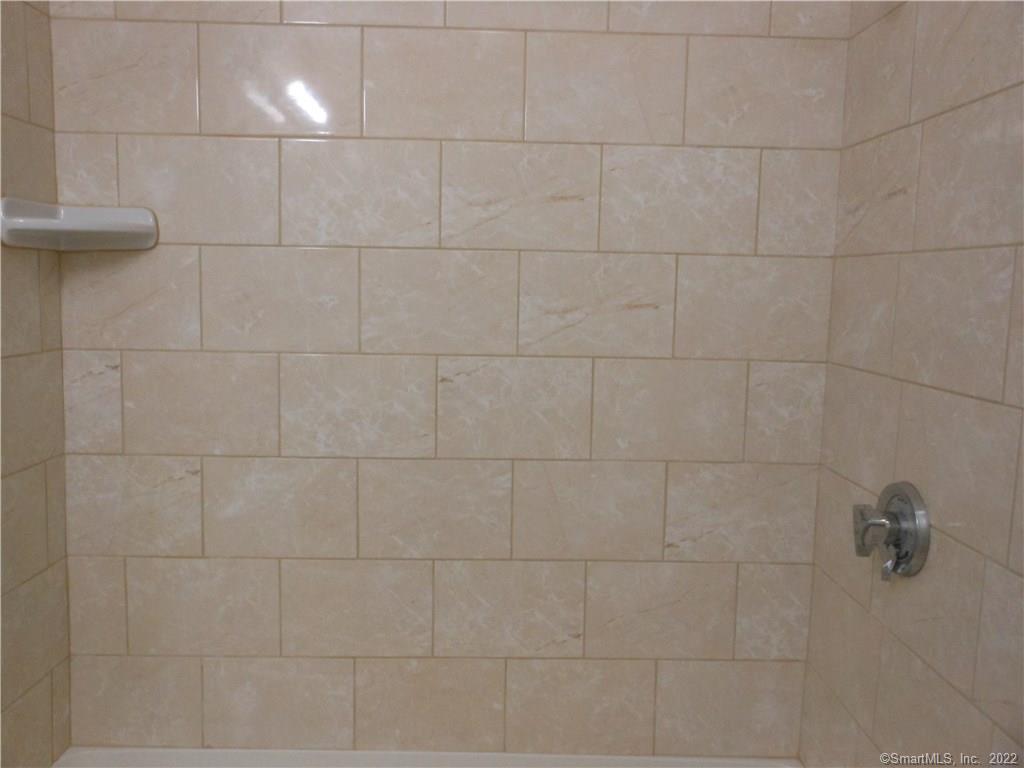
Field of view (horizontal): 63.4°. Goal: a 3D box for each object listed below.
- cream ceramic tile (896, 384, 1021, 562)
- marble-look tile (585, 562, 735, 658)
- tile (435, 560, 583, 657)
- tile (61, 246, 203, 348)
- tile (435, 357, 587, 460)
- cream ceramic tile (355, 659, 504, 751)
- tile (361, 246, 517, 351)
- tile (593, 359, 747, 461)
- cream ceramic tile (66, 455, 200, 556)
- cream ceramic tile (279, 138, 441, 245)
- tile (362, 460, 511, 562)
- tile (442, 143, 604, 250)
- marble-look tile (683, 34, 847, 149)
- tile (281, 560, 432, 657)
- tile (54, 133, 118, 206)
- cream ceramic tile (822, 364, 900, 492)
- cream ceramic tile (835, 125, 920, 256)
[{"bbox_3d":[0.633,0.114,1.192,0.009,0.202,0.305,1,7,-1],"label":"cream ceramic tile"},{"bbox_3d":[0.301,0.459,1.680,0.301,0.200,0.010,1,7,-1],"label":"marble-look tile"},{"bbox_3d":[-0.005,0.452,1.665,0.301,0.200,0.010,1,6,-2],"label":"tile"},{"bbox_3d":[-0.725,-0.165,1.584,0.261,0.200,0.010,1,7,-1],"label":"tile"},{"bbox_3d":[0.005,0.048,1.625,0.301,0.200,0.010,1,7,-1],"label":"tile"},{"bbox_3d":[-0.166,0.654,1.693,0.301,0.197,0.010,1,7,-1],"label":"cream ceramic tile"},{"bbox_3d":[-0.143,-0.161,1.620,0.304,0.203,0.009,1,5,-1],"label":"tile"},{"bbox_3d":[0.313,0.052,1.651,0.304,0.203,0.009,1,5,-1],"label":"tile"},{"bbox_3d":[-0.748,0.239,1.645,0.267,0.203,0.009,1,5,-1],"label":"cream ceramic tile"},{"bbox_3d":[-0.287,-0.361,1.576,0.301,0.200,0.010,1,6,-2],"label":"cream ceramic tile"},{"bbox_3d":[-0.151,0.248,1.645,0.301,0.200,0.010,1,7,-1],"label":"tile"},{"bbox_3d":[0.015,-0.363,1.605,0.304,0.203,0.009,1,5,-1],"label":"tile"},{"bbox_3d":[0.481,-0.551,1.569,0.301,0.199,0.009,1,7,-1],"label":"marble-look tile"},{"bbox_3d":[-0.312,0.452,1.675,0.304,0.203,0.009,1,5,-1],"label":"tile"},{"bbox_3d":[-0.798,-0.369,1.562,0.112,0.198,0.009,1,7,-1],"label":"tile"},{"bbox_3d":[0.630,0.079,1.505,0.009,0.202,0.300,1,5,-1],"label":"cream ceramic tile"},{"bbox_3d":[0.634,-0.326,1.442,0.009,0.198,0.294,1,7,-1],"label":"cream ceramic tile"}]

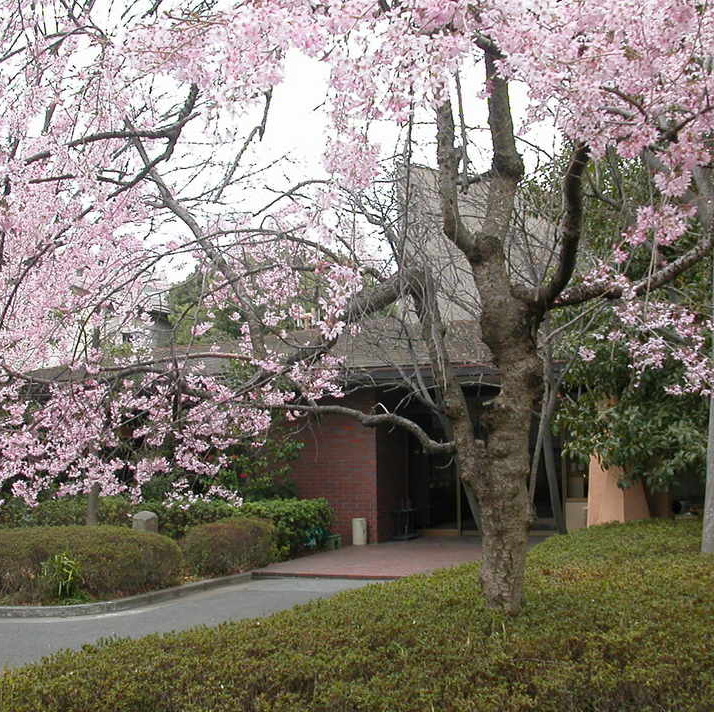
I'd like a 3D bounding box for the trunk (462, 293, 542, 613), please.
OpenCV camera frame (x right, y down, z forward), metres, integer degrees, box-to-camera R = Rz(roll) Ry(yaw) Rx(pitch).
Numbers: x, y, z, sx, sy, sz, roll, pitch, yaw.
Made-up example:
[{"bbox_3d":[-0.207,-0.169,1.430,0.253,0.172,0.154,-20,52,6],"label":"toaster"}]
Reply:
[{"bbox_3d":[1.056,0.703,7.367,0.550,2.348,0.480,0,-5,0],"label":"trunk"}]

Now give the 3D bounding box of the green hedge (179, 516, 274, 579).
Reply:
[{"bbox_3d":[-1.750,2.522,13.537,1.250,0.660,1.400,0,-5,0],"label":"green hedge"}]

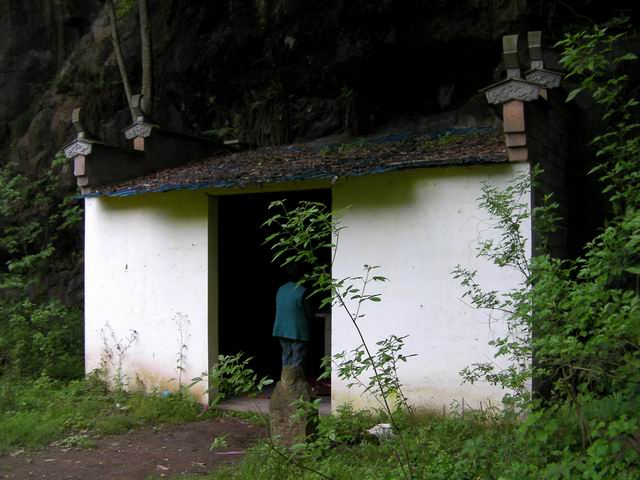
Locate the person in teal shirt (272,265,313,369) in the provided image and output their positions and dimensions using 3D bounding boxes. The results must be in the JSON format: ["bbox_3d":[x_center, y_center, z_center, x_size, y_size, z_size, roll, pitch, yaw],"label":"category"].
[{"bbox_3d":[-0.310,1.030,8.100,0.470,1.500,0.400,-2,-2,32],"label":"person in teal shirt"}]

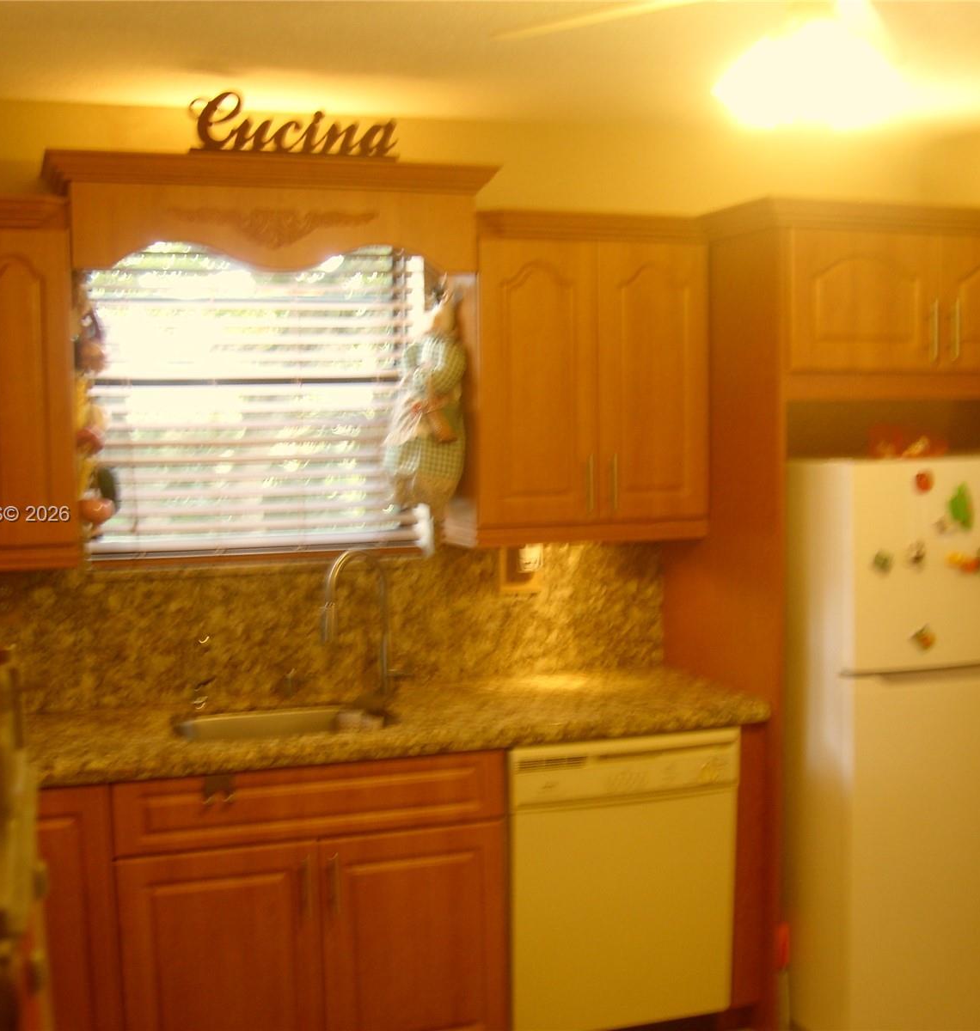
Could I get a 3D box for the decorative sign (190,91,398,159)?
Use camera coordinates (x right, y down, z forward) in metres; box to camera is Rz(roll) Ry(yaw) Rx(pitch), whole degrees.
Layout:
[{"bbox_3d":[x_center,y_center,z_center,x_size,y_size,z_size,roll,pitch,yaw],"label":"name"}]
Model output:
[{"bbox_3d":[-0.473,-0.939,3.386,0.516,0.159,0.040,-2,6,-18],"label":"decorative sign"}]

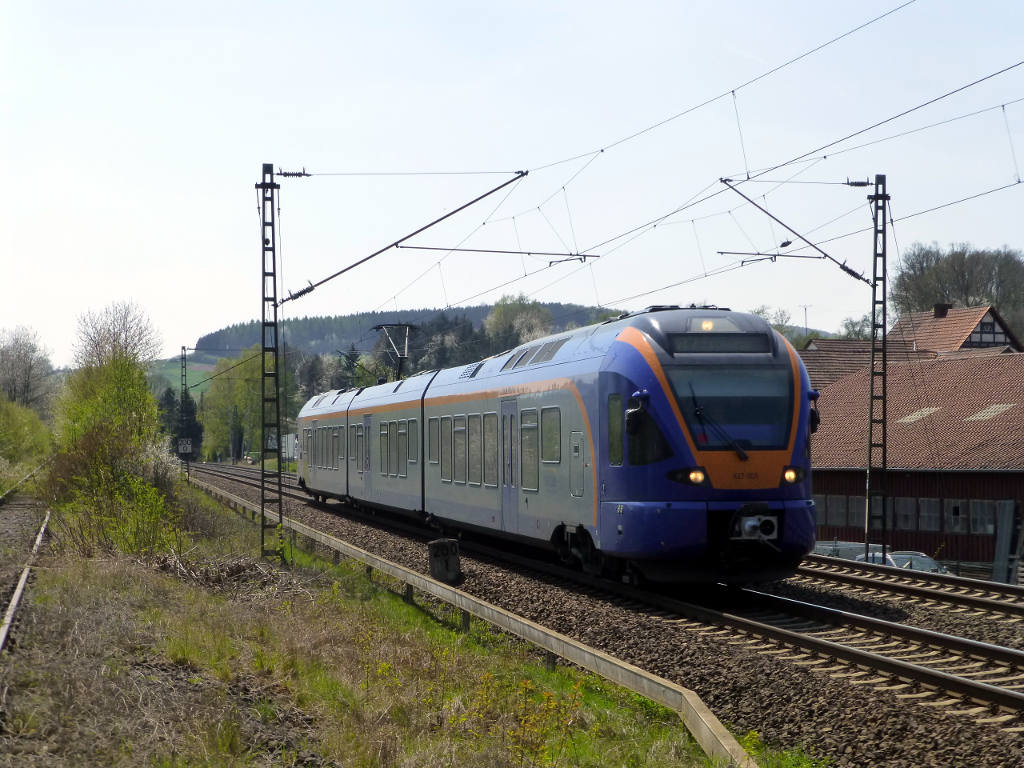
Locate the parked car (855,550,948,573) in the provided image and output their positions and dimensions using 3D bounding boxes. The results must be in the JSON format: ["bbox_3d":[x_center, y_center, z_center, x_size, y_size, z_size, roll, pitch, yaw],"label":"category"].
[{"bbox_3d":[10.662,5.319,56.636,1.760,1.460,4.170,1,-2,-22],"label":"parked car"}]

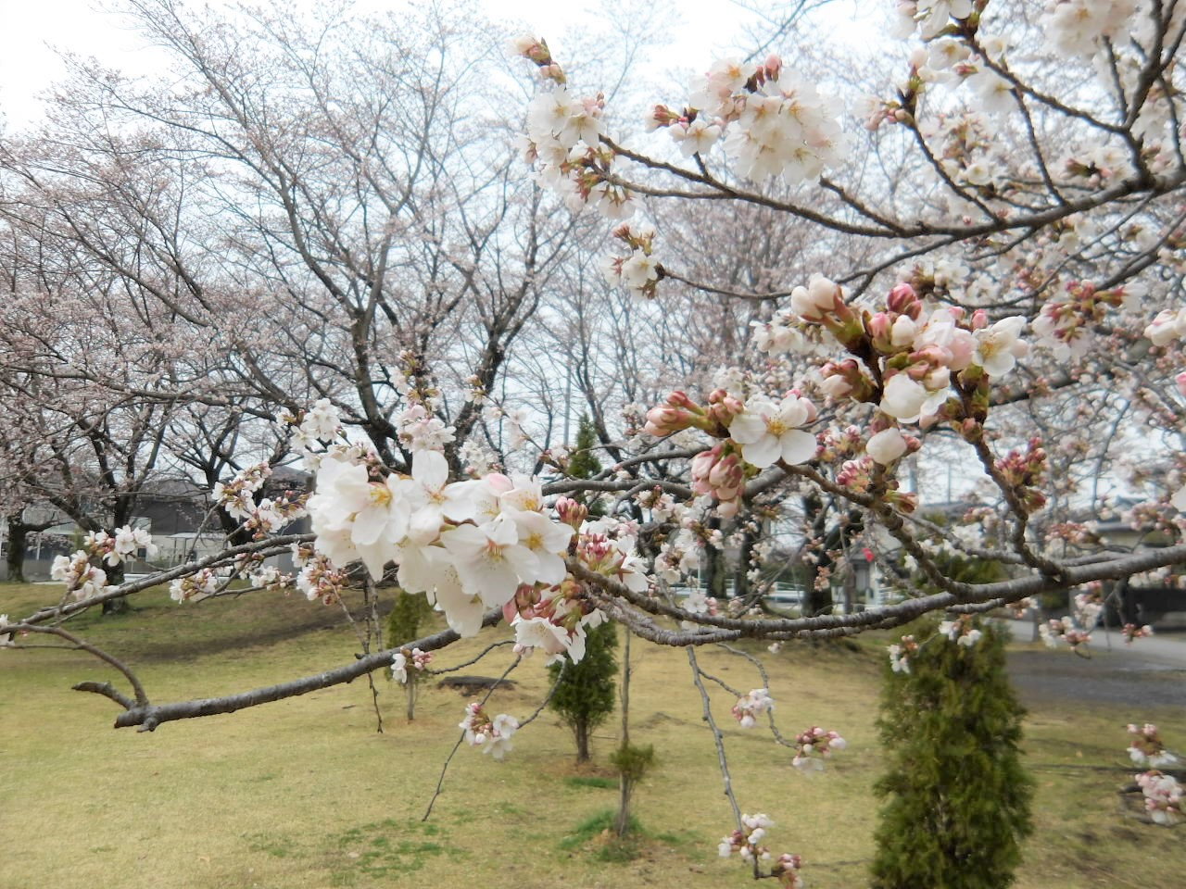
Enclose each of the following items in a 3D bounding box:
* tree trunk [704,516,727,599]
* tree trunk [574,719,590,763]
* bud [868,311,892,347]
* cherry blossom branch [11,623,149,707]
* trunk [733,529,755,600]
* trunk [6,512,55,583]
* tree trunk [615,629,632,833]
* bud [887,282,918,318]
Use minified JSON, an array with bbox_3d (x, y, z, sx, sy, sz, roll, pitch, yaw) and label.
[{"bbox_3d":[2.920,2.677,22.000,0.510,2.000,0.500,0,-6,0],"label":"tree trunk"},{"bbox_3d":[-0.073,2.022,6.300,0.090,0.310,0.090,0,-6,0],"label":"tree trunk"},{"bbox_3d":[0.118,-0.047,0.380,0.010,0.015,0.010,0,-6,0],"label":"bud"},{"bbox_3d":[-0.399,0.172,0.720,0.107,0.067,0.050,0,-6,0],"label":"cherry blossom branch"},{"bbox_3d":[3.581,2.854,22.000,0.500,1.750,0.500,0,-6,0],"label":"trunk"},{"bbox_3d":[-15.212,2.792,25.000,1.100,1.950,0.600,0,-6,0],"label":"trunk"},{"bbox_3d":[0.161,1.507,4.800,0.065,1.080,0.060,2,-6,0],"label":"tree trunk"},{"bbox_3d":[0.127,-0.060,0.380,0.013,0.015,0.012,0,-6,0],"label":"bud"}]

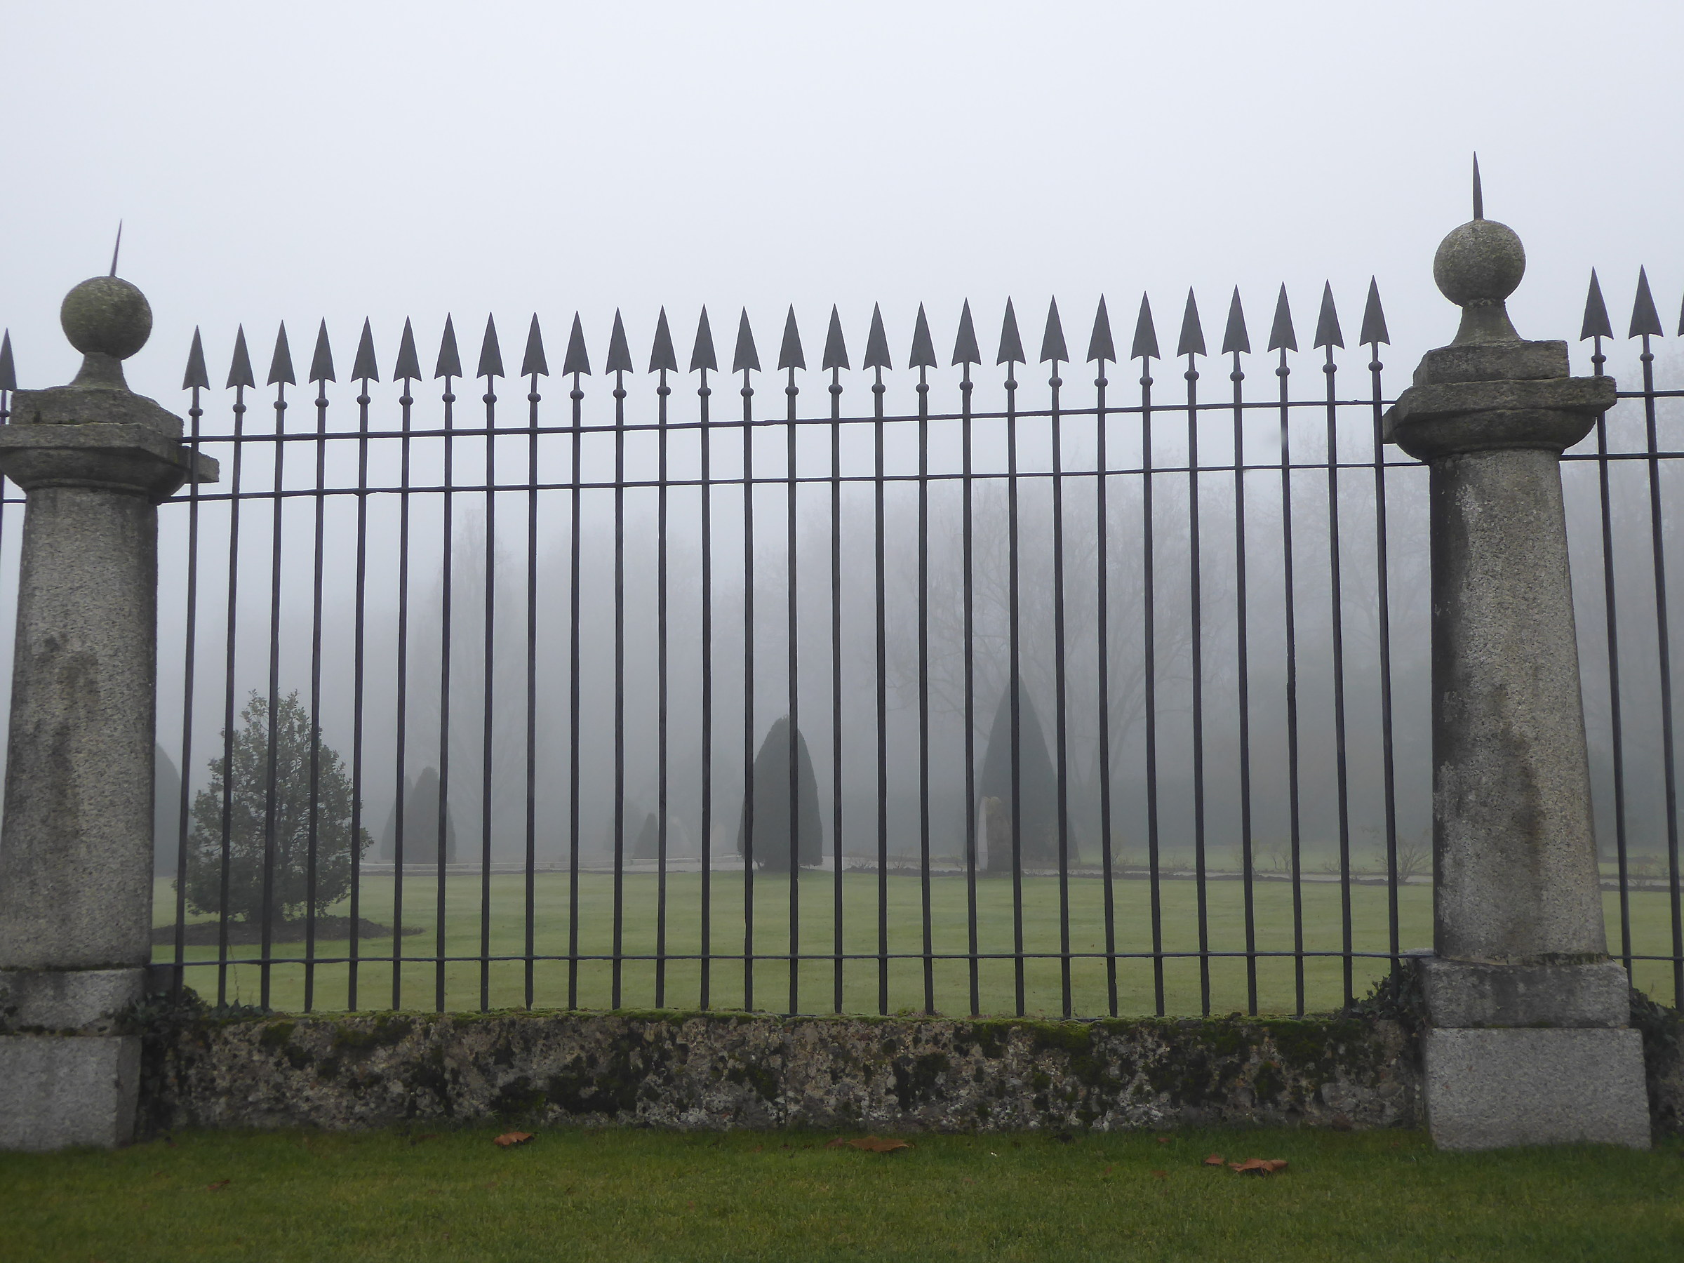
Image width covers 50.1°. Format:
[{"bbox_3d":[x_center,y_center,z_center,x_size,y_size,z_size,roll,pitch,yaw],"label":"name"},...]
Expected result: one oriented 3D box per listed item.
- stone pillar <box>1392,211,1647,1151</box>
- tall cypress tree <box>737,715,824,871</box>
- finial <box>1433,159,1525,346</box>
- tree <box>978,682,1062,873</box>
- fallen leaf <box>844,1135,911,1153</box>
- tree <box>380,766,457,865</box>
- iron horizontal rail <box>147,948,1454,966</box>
[{"bbox_3d":[2.293,0.111,6.255,0.710,3.156,0.710,-1,-5,5],"label":"stone pillar"},{"bbox_3d":[-1.012,2.660,29.770,1.442,2.557,1.442,0,-5,0],"label":"tall cypress tree"},{"bbox_3d":[2.260,-1.358,6.386,0.308,0.698,0.308,-1,-5,5],"label":"finial"},{"bbox_3d":[3.184,2.444,31.647,1.902,3.298,1.902,0,-5,0],"label":"tree"},{"bbox_3d":[0.121,1.660,5.831,0.209,0.035,0.150,0,-5,0],"label":"fallen leaf"},{"bbox_3d":[-7.568,3.336,32.682,1.200,1.771,1.200,0,-5,0],"label":"tree"},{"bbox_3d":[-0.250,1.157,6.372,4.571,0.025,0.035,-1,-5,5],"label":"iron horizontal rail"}]

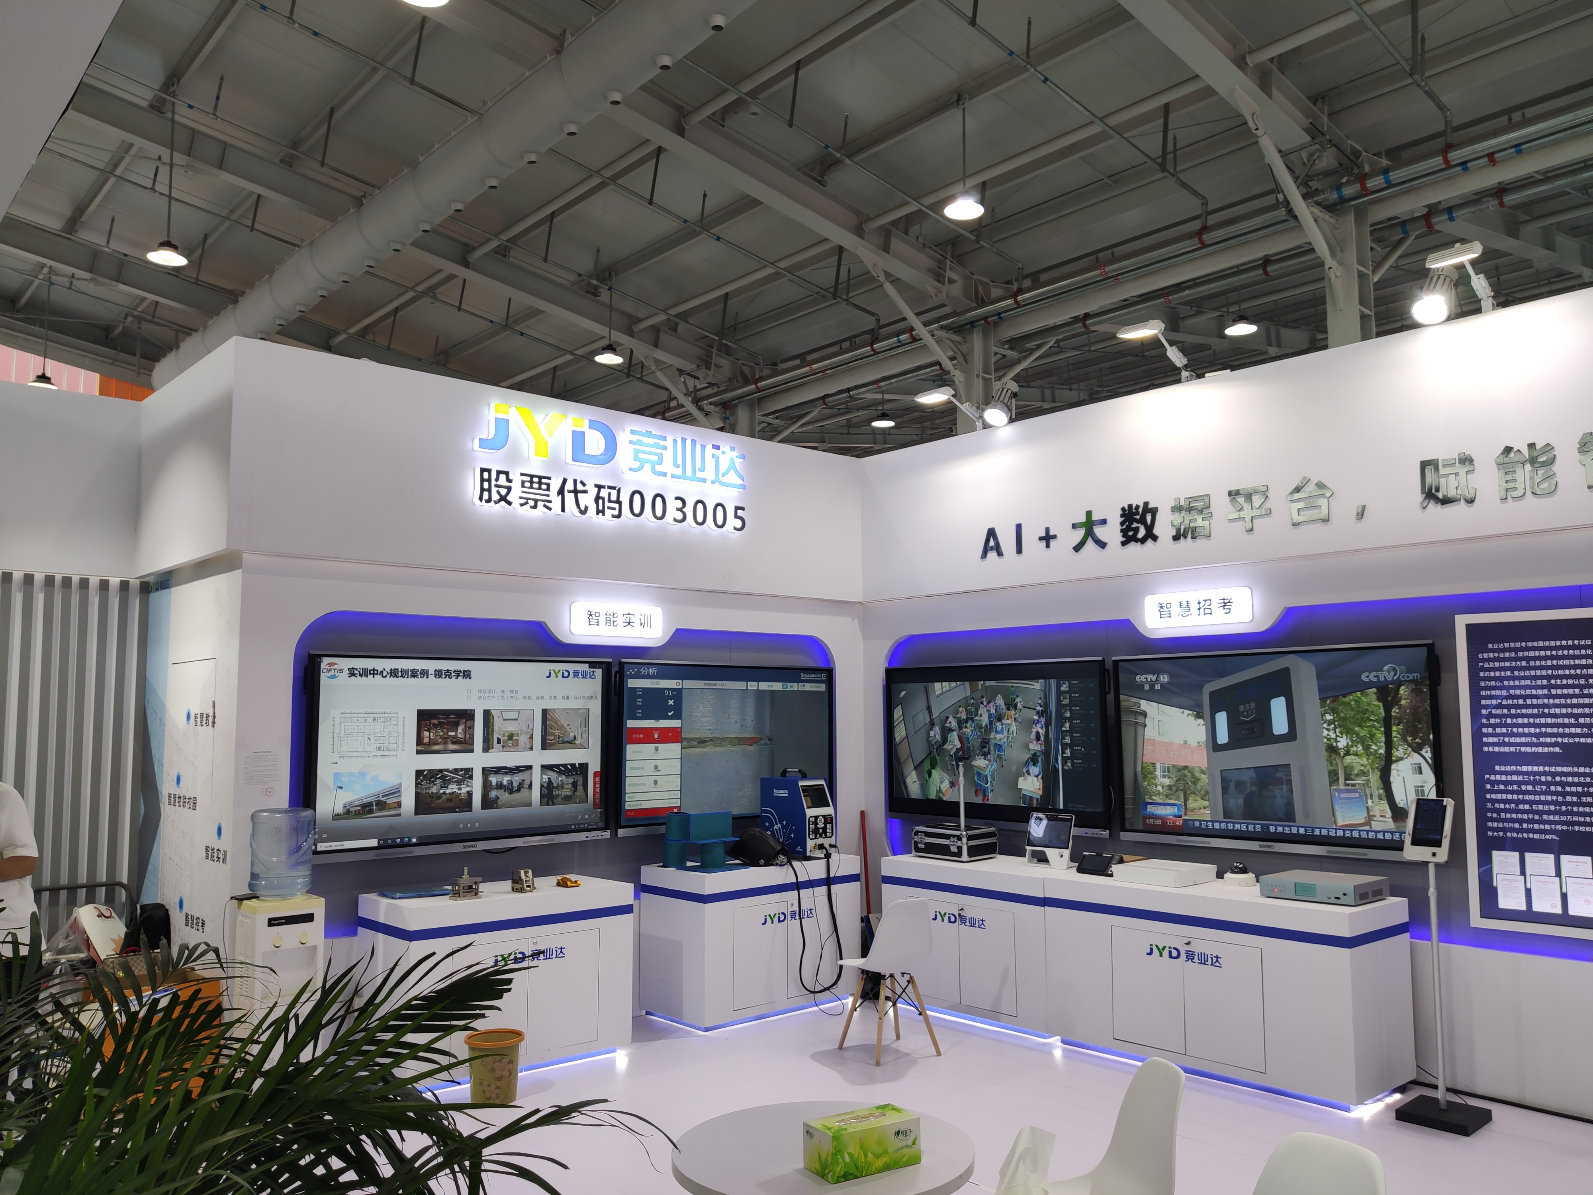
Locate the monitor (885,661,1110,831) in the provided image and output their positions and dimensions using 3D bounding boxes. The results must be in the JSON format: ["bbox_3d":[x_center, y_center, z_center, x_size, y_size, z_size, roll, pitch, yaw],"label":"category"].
[{"bbox_3d":[1.231,0.925,7.508,0.090,1.020,1.725,5,-7,-42],"label":"monitor"}]

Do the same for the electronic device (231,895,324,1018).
[{"bbox_3d":[-2.338,1.827,5.386,0.300,0.920,0.290,5,-7,-42],"label":"electronic device"}]

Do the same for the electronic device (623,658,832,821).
[{"bbox_3d":[-0.422,0.933,7.631,1.737,0.999,0.090,5,-7,-42],"label":"electronic device"}]

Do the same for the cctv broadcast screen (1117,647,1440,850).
[{"bbox_3d":[2.431,0.793,6.191,0.090,1.020,1.725,5,-7,-42],"label":"cctv broadcast screen"}]

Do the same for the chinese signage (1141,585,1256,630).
[{"bbox_3d":[2.188,0.063,6.494,0.040,0.190,0.635,5,-7,-42],"label":"chinese signage"}]

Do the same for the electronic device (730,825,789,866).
[{"bbox_3d":[-0.233,1.492,7.223,0.350,0.230,0.250,-1,-6,9],"label":"electronic device"}]

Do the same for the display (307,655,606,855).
[{"bbox_3d":[-1.722,0.827,6.334,1.725,1.010,0.090,5,-7,-42],"label":"display"}]

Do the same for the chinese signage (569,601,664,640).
[{"bbox_3d":[-1.074,0.138,7.095,0.654,0.196,0.040,5,-7,-42],"label":"chinese signage"}]

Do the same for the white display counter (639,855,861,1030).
[{"bbox_3d":[-0.248,2.041,7.295,1.246,0.848,0.616,5,-7,-42],"label":"white display counter"}]

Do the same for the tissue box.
[{"bbox_3d":[0.150,1.237,2.712,0.236,0.102,0.113,3,-7,-31],"label":"tissue box"}]

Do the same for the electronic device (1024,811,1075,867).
[{"bbox_3d":[1.507,1.422,7.011,0.280,0.300,0.180,-6,-8,43],"label":"electronic device"}]

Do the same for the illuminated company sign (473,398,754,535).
[{"bbox_3d":[-1.018,-0.716,6.939,1.830,0.540,0.070,5,-7,-42],"label":"illuminated company sign"}]

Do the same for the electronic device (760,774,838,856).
[{"bbox_3d":[0.011,1.386,7.599,0.250,0.510,0.410,5,-8,-44],"label":"electronic device"}]

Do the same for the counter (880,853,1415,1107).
[{"bbox_3d":[1.687,1.930,6.412,0.595,0.865,2.800,5,-7,-42],"label":"counter"}]

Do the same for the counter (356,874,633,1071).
[{"bbox_3d":[-1.503,1.916,6.055,1.200,0.862,0.580,5,-7,-42],"label":"counter"}]

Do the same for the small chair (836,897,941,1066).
[{"bbox_3d":[0.487,1.942,6.199,0.440,0.815,0.480,3,-6,-29],"label":"small chair"}]

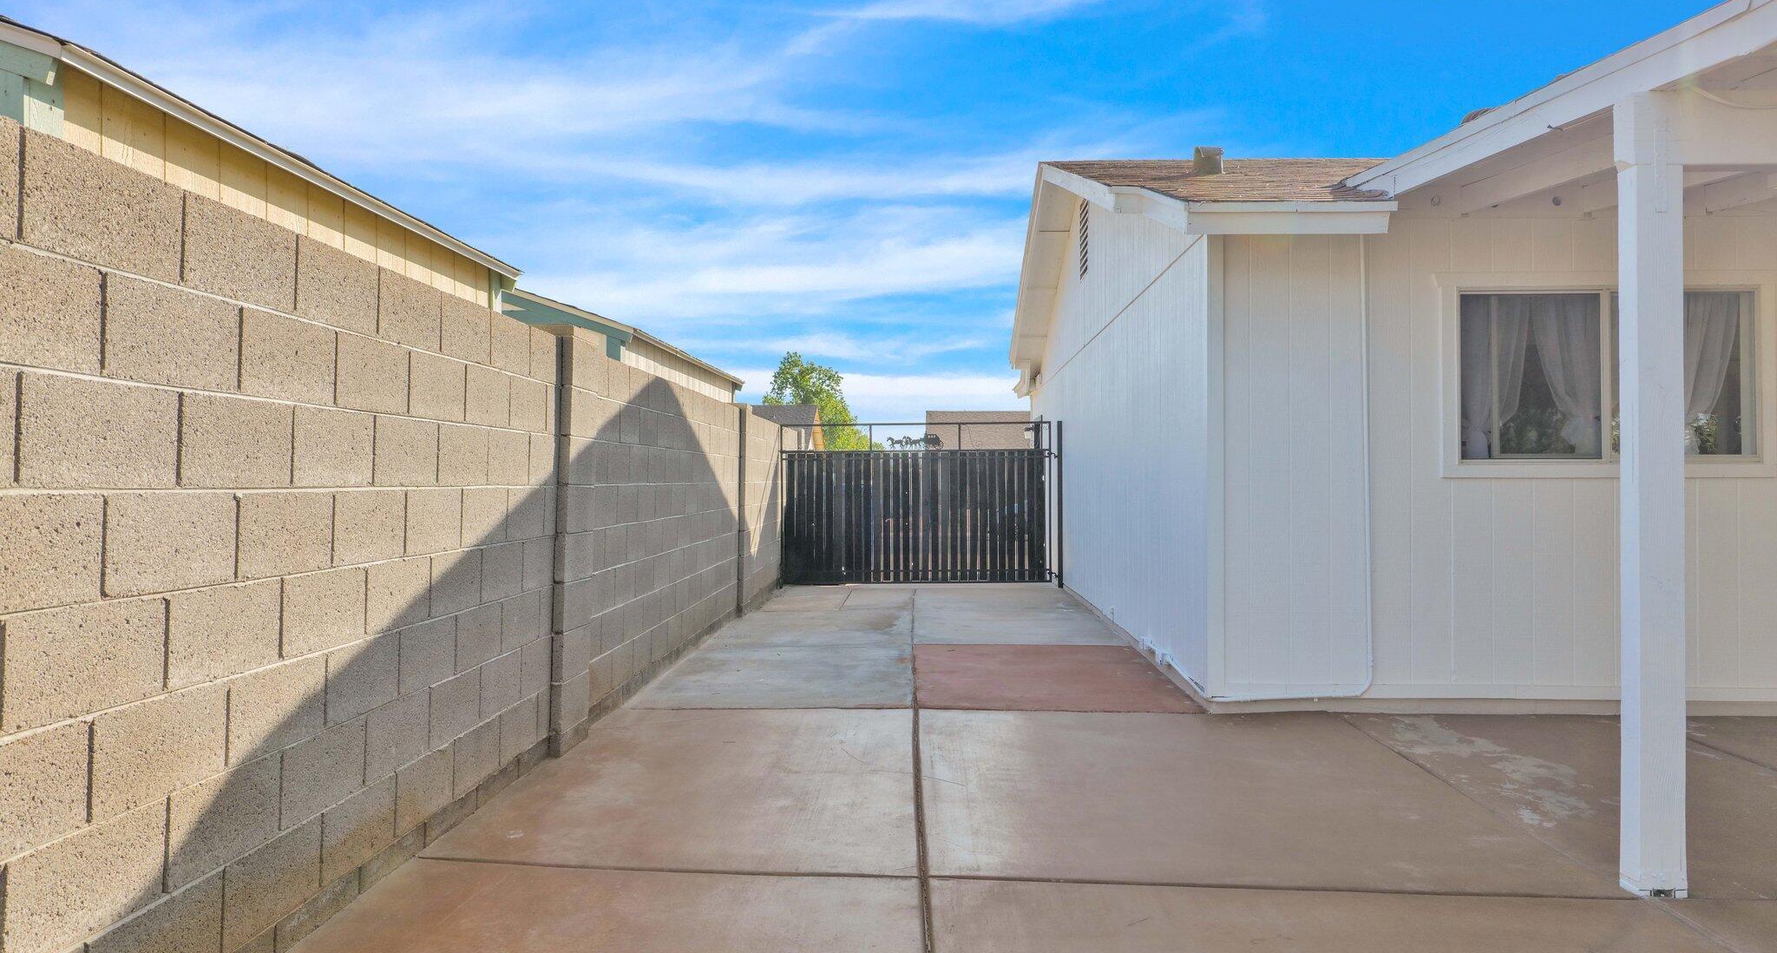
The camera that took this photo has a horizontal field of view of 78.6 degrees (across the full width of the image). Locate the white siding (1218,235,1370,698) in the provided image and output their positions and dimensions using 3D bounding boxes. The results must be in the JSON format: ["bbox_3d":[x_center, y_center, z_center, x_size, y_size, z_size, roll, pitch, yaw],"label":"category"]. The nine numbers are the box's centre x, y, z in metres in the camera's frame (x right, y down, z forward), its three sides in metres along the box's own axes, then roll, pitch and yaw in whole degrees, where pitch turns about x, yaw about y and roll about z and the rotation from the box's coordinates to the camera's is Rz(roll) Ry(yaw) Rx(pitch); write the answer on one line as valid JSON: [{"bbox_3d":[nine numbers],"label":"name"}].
[{"bbox_3d":[2.031,-0.049,5.460,0.755,2.320,0.050,0,0,2],"label":"white siding"}]

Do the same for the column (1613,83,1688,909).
[{"bbox_3d":[2.317,0.056,3.295,0.140,2.410,0.092,0,0,2],"label":"column"}]

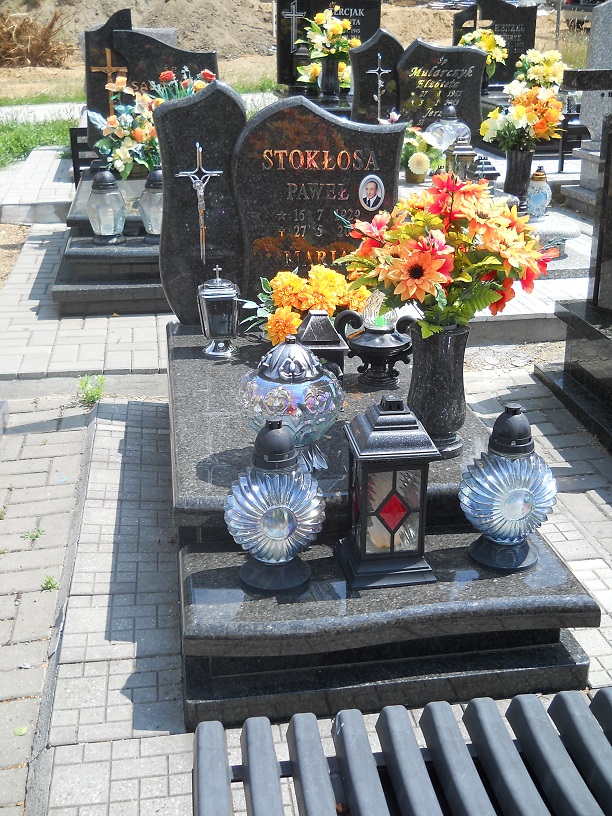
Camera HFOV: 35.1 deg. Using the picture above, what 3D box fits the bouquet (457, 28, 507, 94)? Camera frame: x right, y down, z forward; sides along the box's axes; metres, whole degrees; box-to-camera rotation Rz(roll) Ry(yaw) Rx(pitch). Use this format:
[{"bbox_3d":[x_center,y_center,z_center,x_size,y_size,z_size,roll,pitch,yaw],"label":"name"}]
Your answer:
[{"bbox_3d":[1.899,-3.739,10.400,0.520,0.690,0.450,-3,21,-8],"label":"bouquet"}]

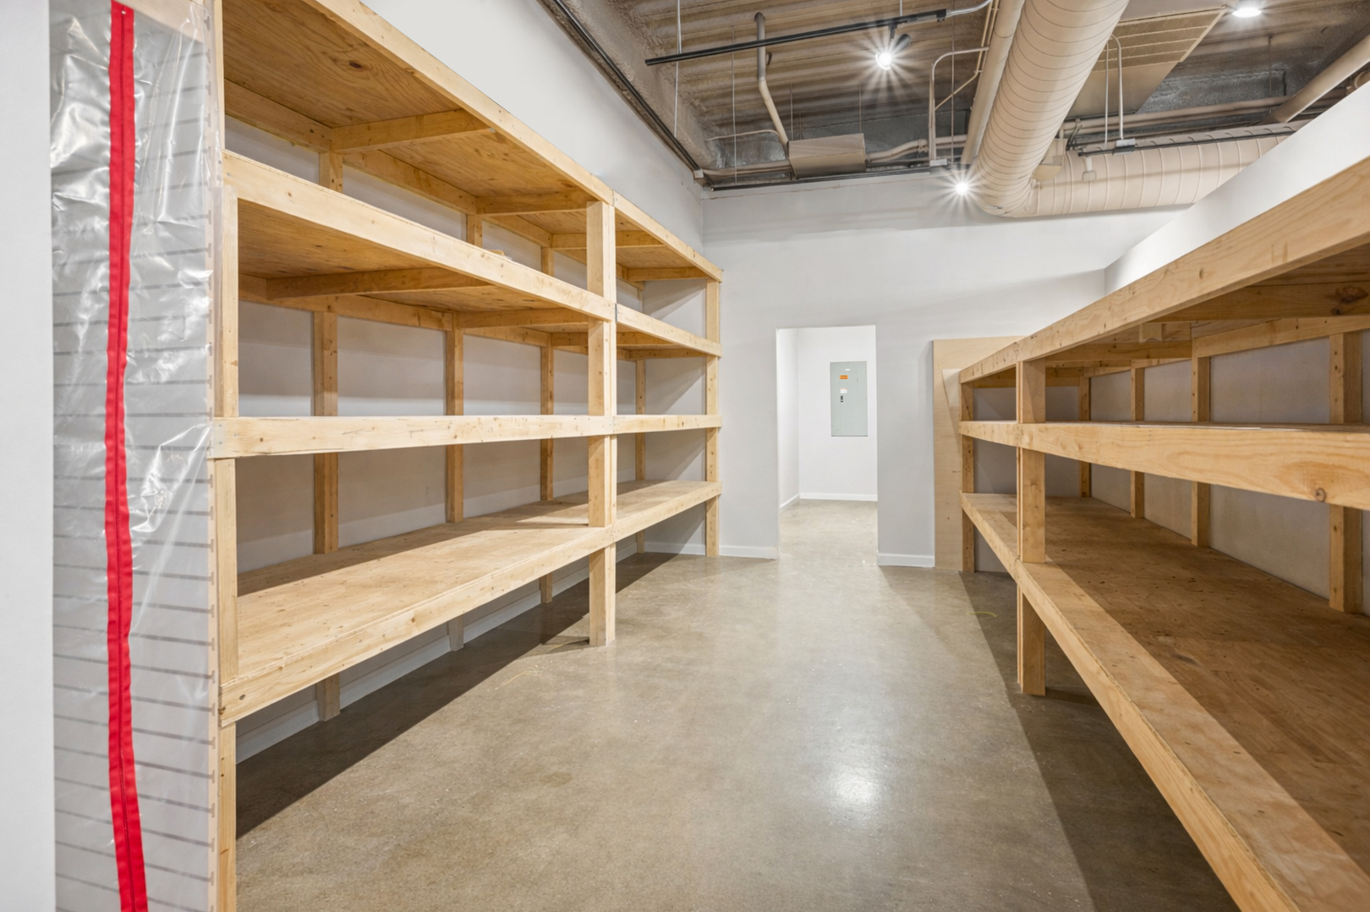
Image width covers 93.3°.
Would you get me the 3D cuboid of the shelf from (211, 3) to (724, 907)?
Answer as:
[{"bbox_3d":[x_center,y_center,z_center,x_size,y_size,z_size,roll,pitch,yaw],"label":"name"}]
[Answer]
[{"bbox_3d":[-0.807,-0.193,3.829,0.871,2.587,4.610,1,4,19],"label":"shelf"}]

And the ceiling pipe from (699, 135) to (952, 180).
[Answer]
[{"bbox_3d":[1.168,-2.607,5.710,2.202,0.135,0.122,1,4,19],"label":"ceiling pipe"}]

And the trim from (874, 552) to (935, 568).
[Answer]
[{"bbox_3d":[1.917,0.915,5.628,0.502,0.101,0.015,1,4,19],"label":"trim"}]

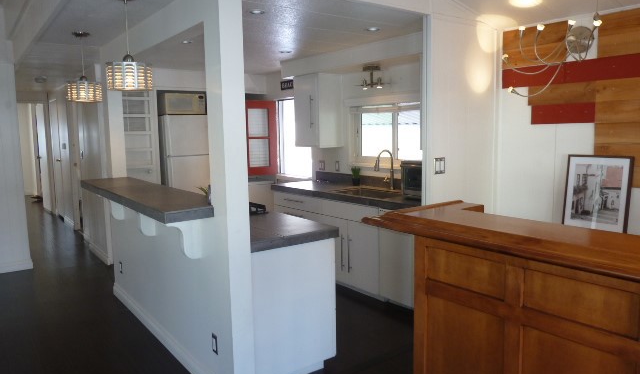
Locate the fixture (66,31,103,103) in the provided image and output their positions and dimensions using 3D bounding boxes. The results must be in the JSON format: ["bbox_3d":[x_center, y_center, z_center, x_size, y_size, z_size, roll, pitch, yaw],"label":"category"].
[{"bbox_3d":[-1.753,-0.875,3.416,0.252,0.498,0.252,-7,9,-37],"label":"fixture"}]

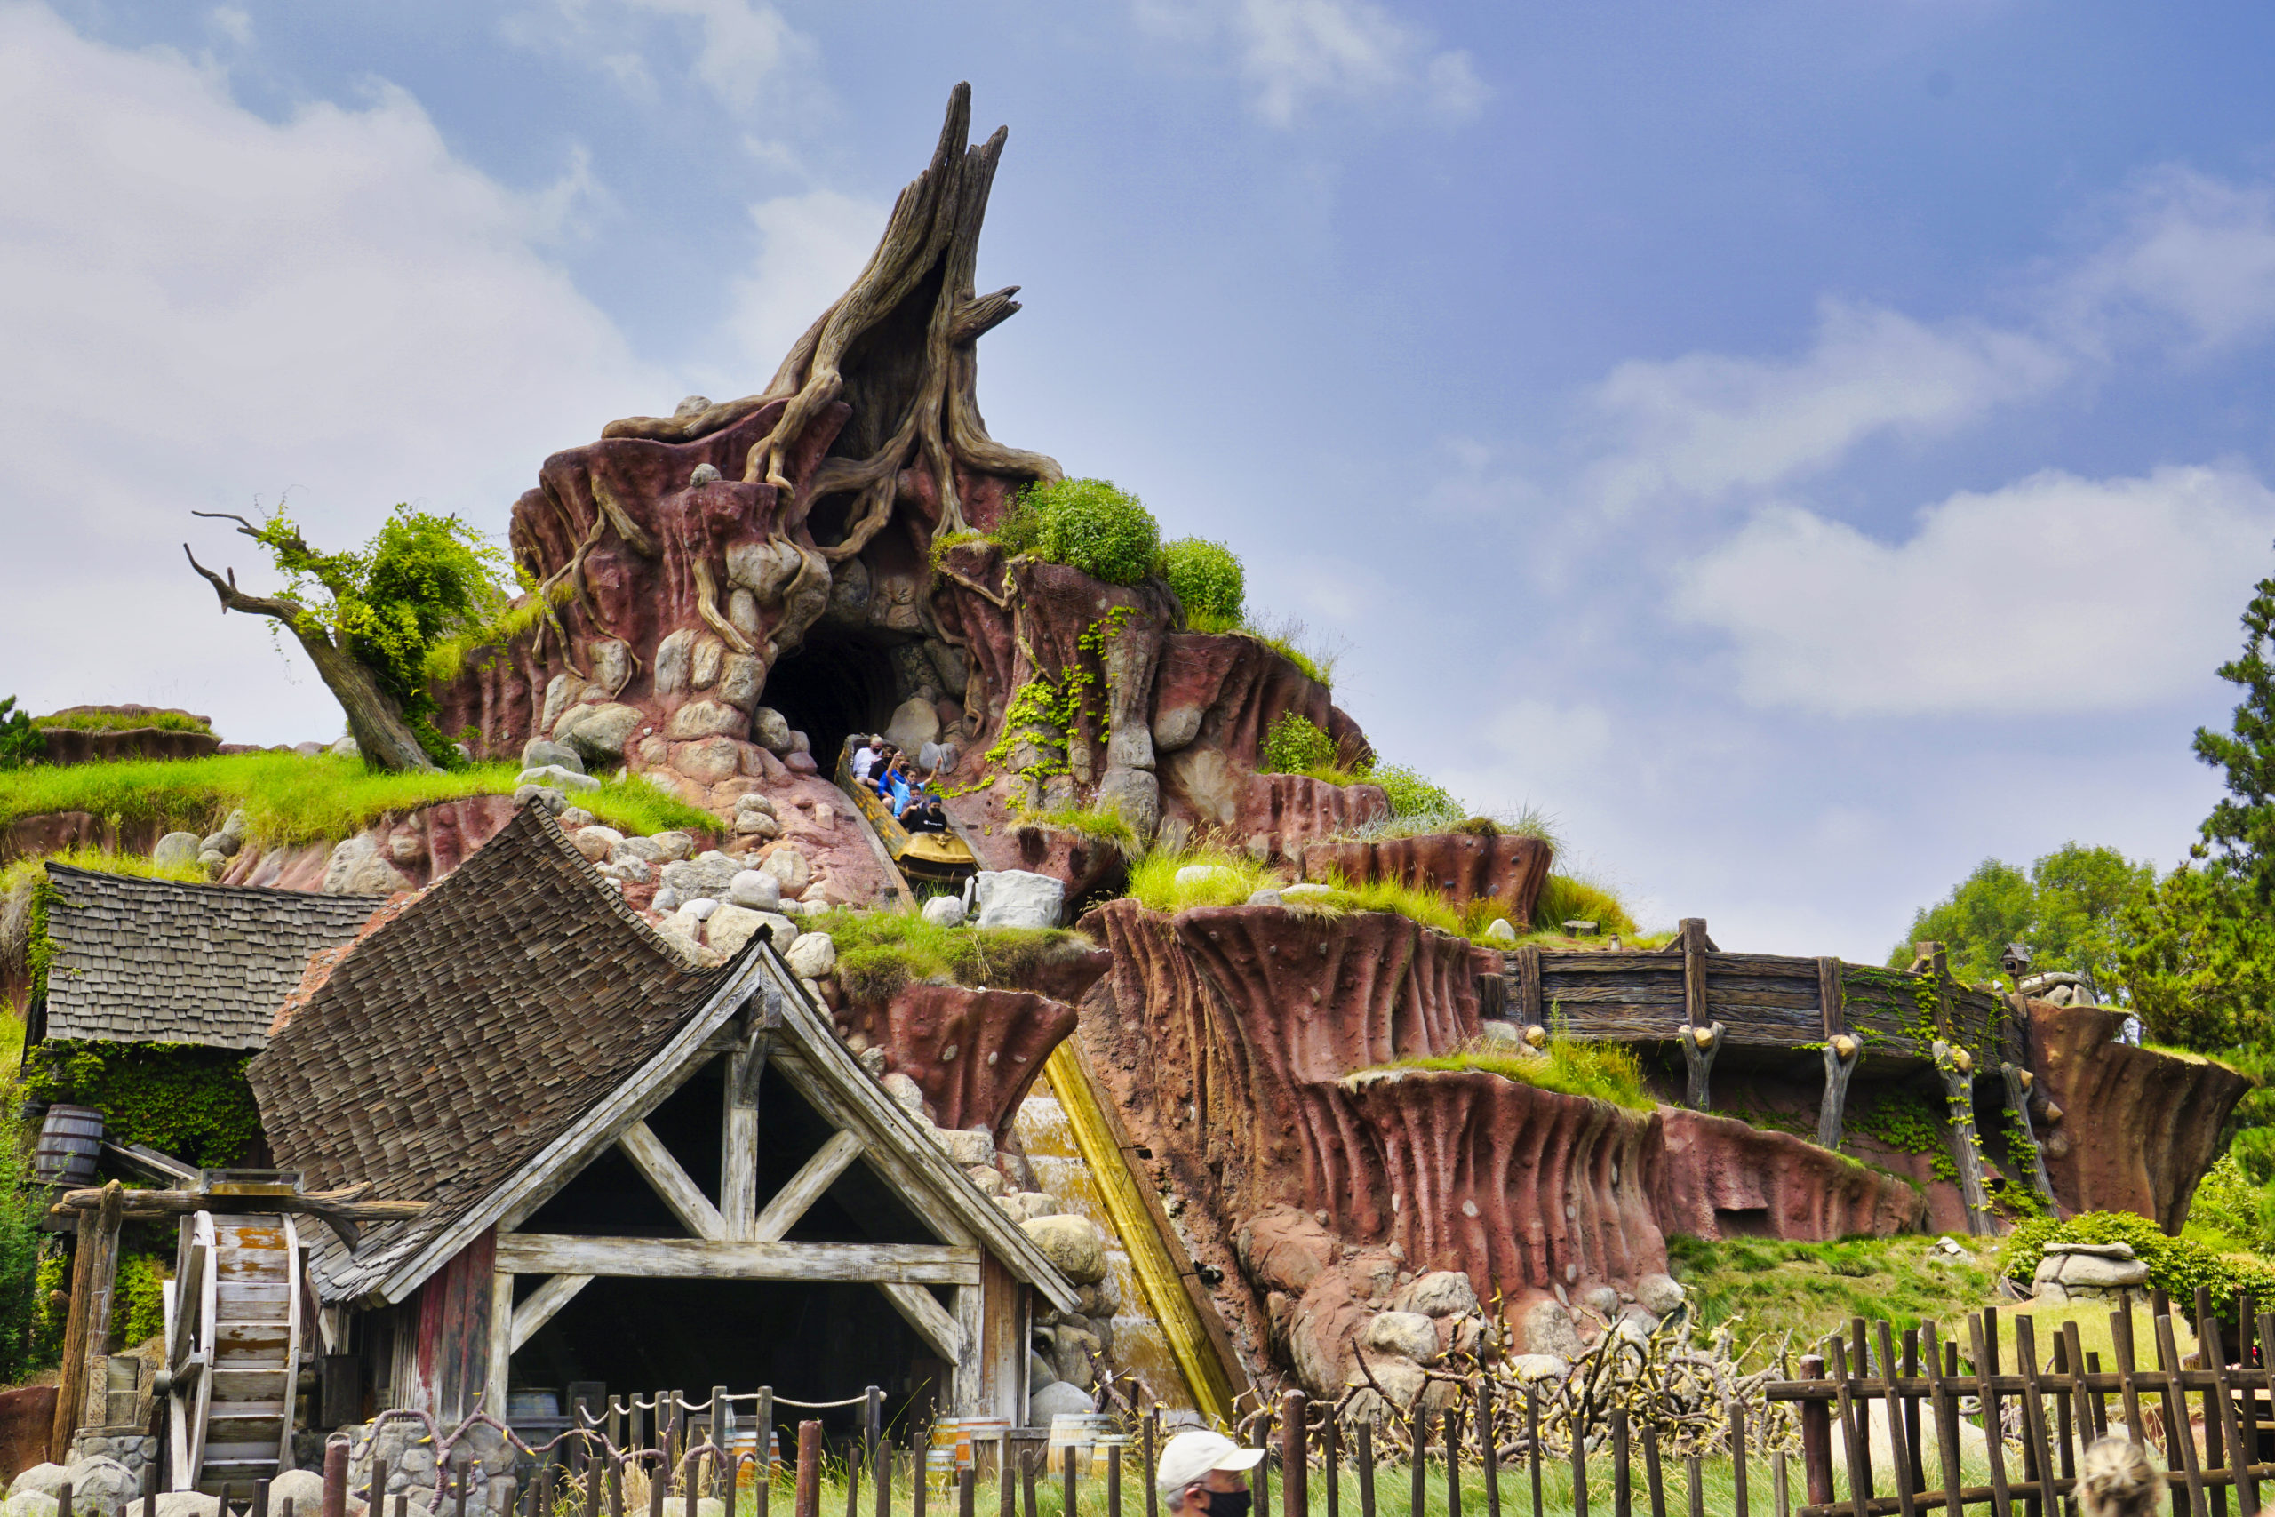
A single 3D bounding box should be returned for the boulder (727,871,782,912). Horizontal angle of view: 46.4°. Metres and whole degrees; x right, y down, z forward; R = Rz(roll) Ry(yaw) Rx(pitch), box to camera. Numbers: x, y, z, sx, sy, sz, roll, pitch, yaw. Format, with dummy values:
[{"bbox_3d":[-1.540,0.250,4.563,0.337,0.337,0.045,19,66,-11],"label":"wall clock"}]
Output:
[{"bbox_3d":[-4.961,1.710,34.300,0.706,0.498,0.636,0,-15,0],"label":"boulder"}]

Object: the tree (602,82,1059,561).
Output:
[{"bbox_3d":[-5.161,-7.395,45.200,7.600,8.300,5.300,0,-15,0],"label":"tree"}]

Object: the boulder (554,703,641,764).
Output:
[{"bbox_3d":[-7.899,-0.365,39.000,1.292,0.910,0.969,0,-15,0],"label":"boulder"}]

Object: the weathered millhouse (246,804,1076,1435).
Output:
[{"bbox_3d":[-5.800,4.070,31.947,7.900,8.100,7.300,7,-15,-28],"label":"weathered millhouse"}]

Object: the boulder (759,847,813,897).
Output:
[{"bbox_3d":[-4.659,1.492,35.132,0.730,0.670,0.600,-1,-13,0],"label":"boulder"}]

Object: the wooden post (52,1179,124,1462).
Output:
[{"bbox_3d":[-10.382,5.539,26.200,0.380,2.680,0.420,-5,-15,17],"label":"wooden post"}]

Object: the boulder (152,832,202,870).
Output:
[{"bbox_3d":[-12.017,1.177,33.200,0.593,0.510,0.534,0,-15,0],"label":"boulder"}]

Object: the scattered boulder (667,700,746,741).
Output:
[{"bbox_3d":[-6.474,-0.562,39.948,1.204,0.635,0.850,-1,-13,0],"label":"scattered boulder"}]

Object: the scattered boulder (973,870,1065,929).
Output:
[{"bbox_3d":[-1.527,1.798,34.024,1.162,0.763,0.850,-1,-13,0],"label":"scattered boulder"}]

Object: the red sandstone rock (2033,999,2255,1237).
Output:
[{"bbox_3d":[11.856,4.350,31.326,2.602,2.995,2.200,-1,-13,0],"label":"red sandstone rock"}]

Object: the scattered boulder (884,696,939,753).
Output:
[{"bbox_3d":[-3.572,-0.535,42.000,0.870,0.946,0.653,0,-15,0],"label":"scattered boulder"}]

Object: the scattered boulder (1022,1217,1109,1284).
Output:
[{"bbox_3d":[-0.836,5.702,30.822,1.032,0.812,0.850,-1,-13,0],"label":"scattered boulder"}]

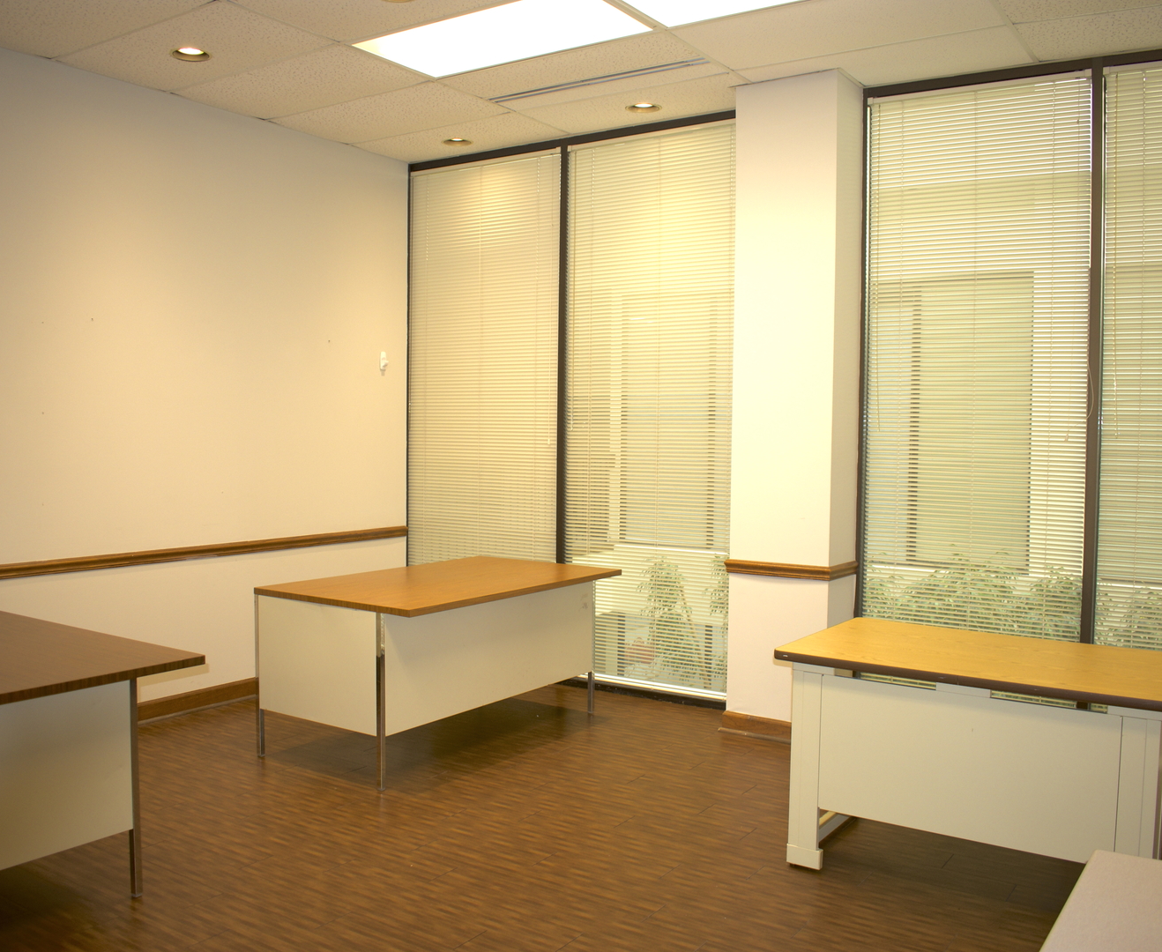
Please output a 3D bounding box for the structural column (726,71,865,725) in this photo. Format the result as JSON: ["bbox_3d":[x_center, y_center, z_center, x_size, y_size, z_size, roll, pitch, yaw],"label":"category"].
[{"bbox_3d":[1.005,-0.299,5.042,0.530,3.050,0.340,3,3,34],"label":"structural column"}]

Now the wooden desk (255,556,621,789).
[{"bbox_3d":[-0.601,0.842,4.955,0.900,0.736,1.520,3,3,34],"label":"wooden desk"}]

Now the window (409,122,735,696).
[{"bbox_3d":[-0.082,-0.362,5.978,2.320,2.980,0.100,3,3,34],"label":"window"}]

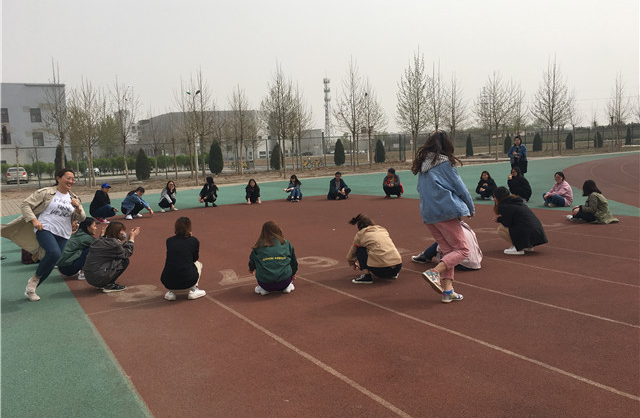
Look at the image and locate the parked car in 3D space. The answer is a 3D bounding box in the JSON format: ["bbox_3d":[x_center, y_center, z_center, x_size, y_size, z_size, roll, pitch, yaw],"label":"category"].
[{"bbox_3d":[-27.813,-3.081,49.300,1.760,1.470,4.500,-6,7,-28],"label":"parked car"}]

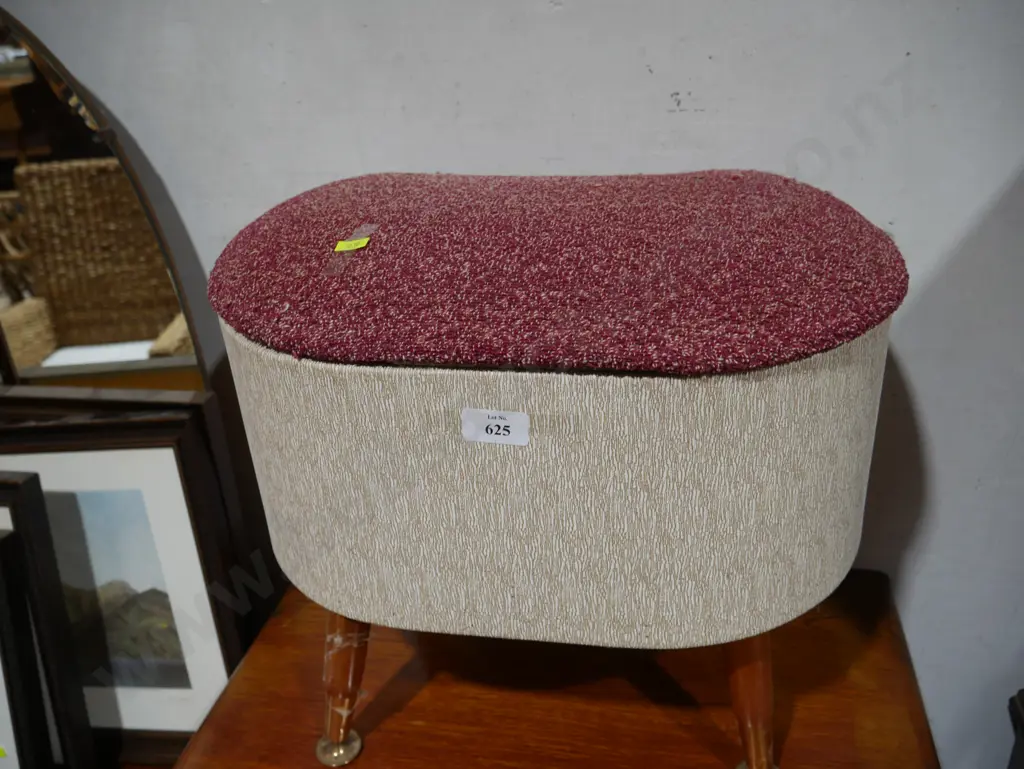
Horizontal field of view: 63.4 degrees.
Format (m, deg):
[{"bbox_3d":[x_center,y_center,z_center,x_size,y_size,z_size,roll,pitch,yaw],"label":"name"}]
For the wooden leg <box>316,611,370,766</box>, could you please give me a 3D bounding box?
[{"bbox_3d":[-0.127,0.210,0.639,0.036,0.168,0.036,9,13,7],"label":"wooden leg"}]

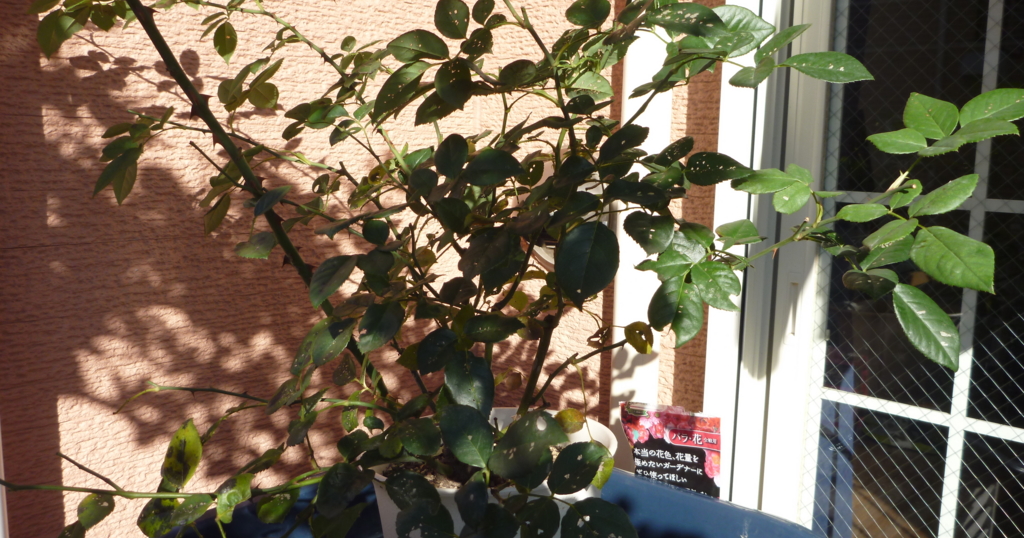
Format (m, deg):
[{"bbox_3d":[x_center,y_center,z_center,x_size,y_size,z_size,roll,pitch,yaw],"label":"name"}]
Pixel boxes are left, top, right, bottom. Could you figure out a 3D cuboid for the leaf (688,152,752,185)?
[{"bbox_3d":[0.193,-0.094,0.775,0.058,0.040,0.011,1,-32,20],"label":"leaf"}]

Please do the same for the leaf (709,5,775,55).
[{"bbox_3d":[0.218,-0.230,0.800,0.074,0.053,0.012,-11,-11,-2],"label":"leaf"}]

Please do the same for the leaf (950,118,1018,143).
[{"bbox_3d":[0.399,-0.116,0.700,0.060,0.010,0.033,-3,32,30],"label":"leaf"}]

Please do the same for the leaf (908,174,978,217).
[{"bbox_3d":[0.375,-0.064,0.720,0.068,0.010,0.036,-35,26,26],"label":"leaf"}]

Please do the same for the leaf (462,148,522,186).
[{"bbox_3d":[-0.019,-0.103,0.830,0.062,0.040,0.011,-2,-28,-1],"label":"leaf"}]

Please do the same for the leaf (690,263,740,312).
[{"bbox_3d":[0.190,0.016,0.775,0.047,0.011,0.059,-33,68,-25],"label":"leaf"}]

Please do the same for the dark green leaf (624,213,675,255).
[{"bbox_3d":[0.137,-0.036,0.831,0.049,0.011,0.058,9,54,7],"label":"dark green leaf"}]

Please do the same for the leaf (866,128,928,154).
[{"bbox_3d":[0.335,-0.112,0.722,0.051,0.010,0.037,11,48,10],"label":"leaf"}]

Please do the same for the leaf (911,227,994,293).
[{"bbox_3d":[0.360,-0.007,0.677,0.059,0.076,0.012,-38,-20,-16],"label":"leaf"}]

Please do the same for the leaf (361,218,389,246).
[{"bbox_3d":[-0.146,-0.040,0.880,0.029,0.008,0.034,-16,53,-41],"label":"leaf"}]

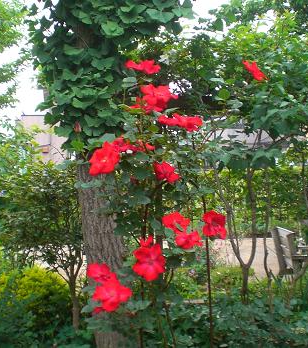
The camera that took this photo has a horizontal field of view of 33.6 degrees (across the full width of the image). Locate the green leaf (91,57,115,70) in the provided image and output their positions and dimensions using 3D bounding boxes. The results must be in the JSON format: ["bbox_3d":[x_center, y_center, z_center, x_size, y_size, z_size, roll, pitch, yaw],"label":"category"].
[{"bbox_3d":[-0.217,-0.466,2.150,0.098,0.060,0.045,0,1,0],"label":"green leaf"}]

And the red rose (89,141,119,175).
[{"bbox_3d":[-0.155,-0.045,1.600,0.100,0.105,0.060,0,-1,6],"label":"red rose"}]

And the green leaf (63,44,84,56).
[{"bbox_3d":[-0.340,-0.521,2.150,0.090,0.050,0.045,0,1,0],"label":"green leaf"}]

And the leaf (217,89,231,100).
[{"bbox_3d":[0.289,-0.328,2.100,0.053,0.050,0.030,0,-1,0],"label":"leaf"}]

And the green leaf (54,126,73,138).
[{"bbox_3d":[-0.346,-0.159,1.950,0.067,0.045,0.035,0,-1,0],"label":"green leaf"}]

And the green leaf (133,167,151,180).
[{"bbox_3d":[-0.045,-0.002,1.850,0.064,0.050,0.035,0,1,0],"label":"green leaf"}]

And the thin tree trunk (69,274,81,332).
[{"bbox_3d":[-0.702,1.135,4.500,0.090,0.500,0.085,-3,1,0],"label":"thin tree trunk"}]

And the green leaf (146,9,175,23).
[{"bbox_3d":[0.025,-0.607,1.950,0.105,0.055,0.050,0,-1,0],"label":"green leaf"}]

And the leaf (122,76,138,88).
[{"bbox_3d":[-0.076,-0.296,1.650,0.048,0.036,0.030,0,-1,0],"label":"leaf"}]

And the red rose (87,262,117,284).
[{"bbox_3d":[-0.170,0.315,1.620,0.092,0.068,0.075,0,-1,6],"label":"red rose"}]

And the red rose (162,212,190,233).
[{"bbox_3d":[0.080,0.175,1.820,0.100,0.075,0.075,0,1,0],"label":"red rose"}]

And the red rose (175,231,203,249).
[{"bbox_3d":[0.110,0.210,1.630,0.090,0.060,0.075,0,-1,-6],"label":"red rose"}]

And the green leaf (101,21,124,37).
[{"bbox_3d":[-0.171,-0.600,2.100,0.095,0.065,0.045,0,1,0],"label":"green leaf"}]

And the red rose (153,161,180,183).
[{"bbox_3d":[0.047,-0.007,1.850,0.098,0.080,0.070,0,1,-9],"label":"red rose"}]

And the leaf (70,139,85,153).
[{"bbox_3d":[-0.300,-0.112,2.000,0.056,0.055,0.035,0,1,0],"label":"leaf"}]

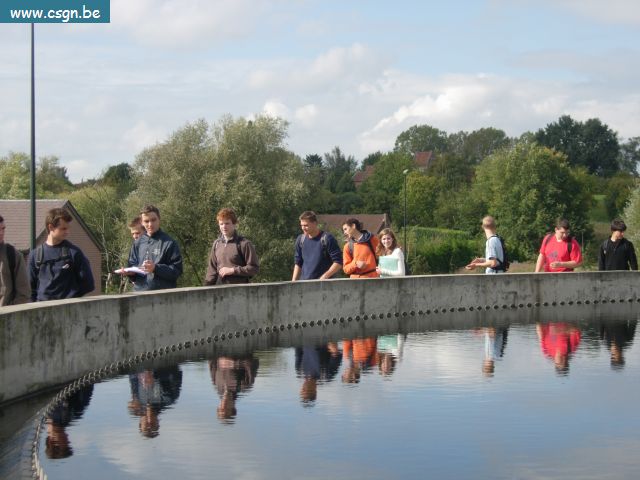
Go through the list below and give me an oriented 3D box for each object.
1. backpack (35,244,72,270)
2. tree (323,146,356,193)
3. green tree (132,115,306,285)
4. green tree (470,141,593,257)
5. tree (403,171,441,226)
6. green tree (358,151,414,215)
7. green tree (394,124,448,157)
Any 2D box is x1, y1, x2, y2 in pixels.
[{"bbox_3d":[-2.030,0.170,11.600,0.320,0.420,0.240,0,0,0],"label":"backpack"},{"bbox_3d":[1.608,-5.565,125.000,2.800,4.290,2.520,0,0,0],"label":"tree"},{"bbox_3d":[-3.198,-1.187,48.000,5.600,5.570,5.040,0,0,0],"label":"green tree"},{"bbox_3d":[10.092,-1.828,72.000,5.890,5.790,5.300,0,0,0],"label":"green tree"},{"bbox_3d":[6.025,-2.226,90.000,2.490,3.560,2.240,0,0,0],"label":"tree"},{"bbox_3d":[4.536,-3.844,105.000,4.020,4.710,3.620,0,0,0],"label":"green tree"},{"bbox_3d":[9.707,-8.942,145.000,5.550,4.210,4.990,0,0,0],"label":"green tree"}]

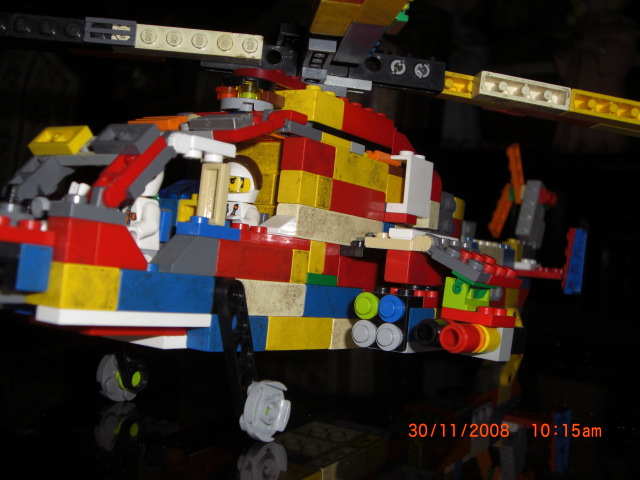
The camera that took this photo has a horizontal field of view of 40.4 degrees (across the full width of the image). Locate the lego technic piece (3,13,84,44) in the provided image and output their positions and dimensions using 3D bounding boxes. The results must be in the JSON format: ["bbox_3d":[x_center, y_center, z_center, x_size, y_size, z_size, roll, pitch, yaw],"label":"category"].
[{"bbox_3d":[-0.084,-0.067,0.279,0.031,0.008,0.010,5,-2,0],"label":"lego technic piece"}]

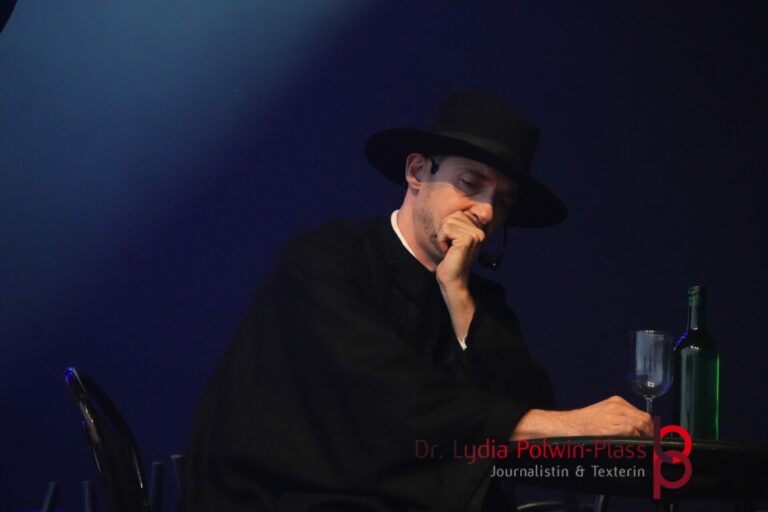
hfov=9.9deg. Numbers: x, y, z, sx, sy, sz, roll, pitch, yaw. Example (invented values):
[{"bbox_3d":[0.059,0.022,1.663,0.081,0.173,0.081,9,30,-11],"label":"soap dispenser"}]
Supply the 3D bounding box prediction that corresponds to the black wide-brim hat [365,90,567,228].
[{"bbox_3d":[0.160,-0.178,7.400,0.372,0.138,0.345,5,-25,44],"label":"black wide-brim hat"}]

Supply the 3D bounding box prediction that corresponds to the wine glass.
[{"bbox_3d":[0.442,0.228,7.350,0.078,0.200,0.078,0,-7,0],"label":"wine glass"}]

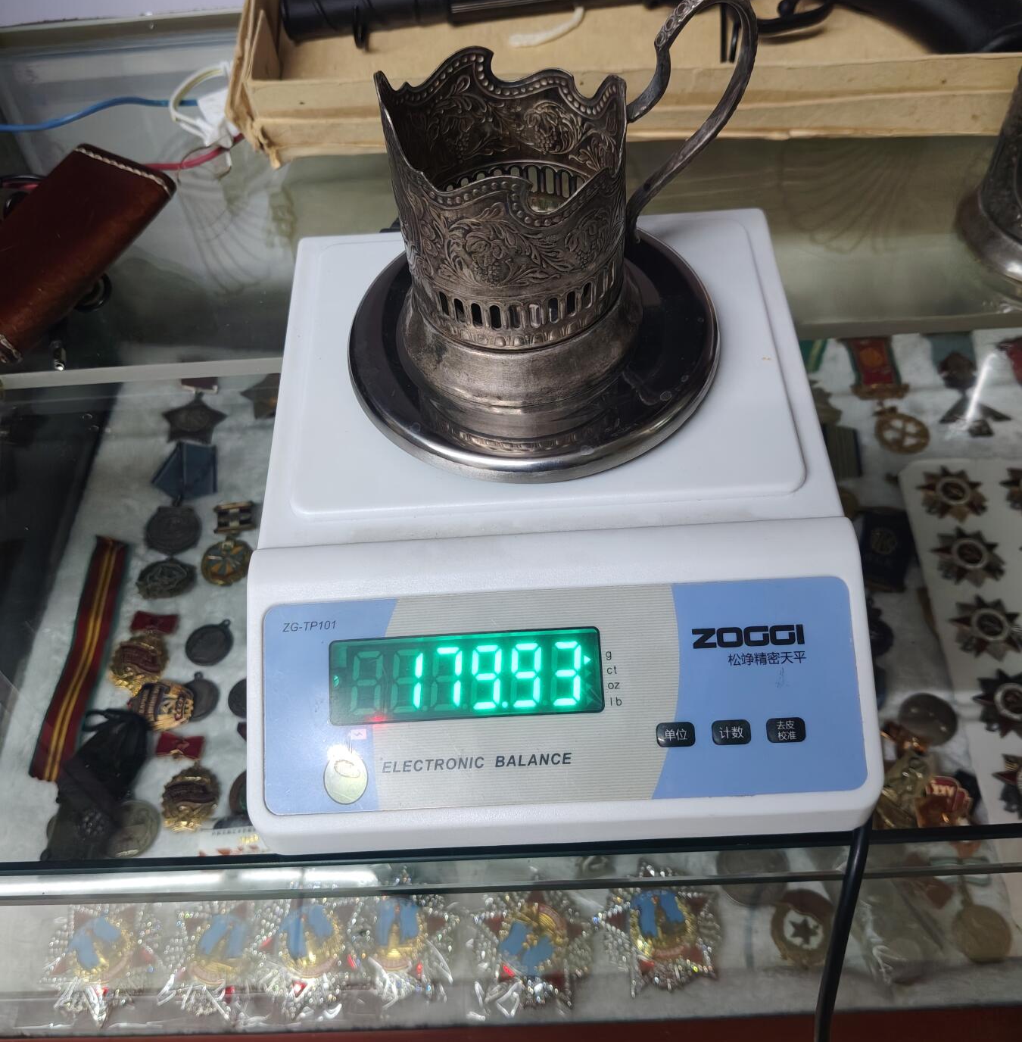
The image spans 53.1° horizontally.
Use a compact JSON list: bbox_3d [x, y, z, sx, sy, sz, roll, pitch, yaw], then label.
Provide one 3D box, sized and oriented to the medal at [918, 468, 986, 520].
[{"bbox_3d":[0.284,-0.017,0.659,0.043,0.007,0.046,-5,54,0],"label":"medal"}]

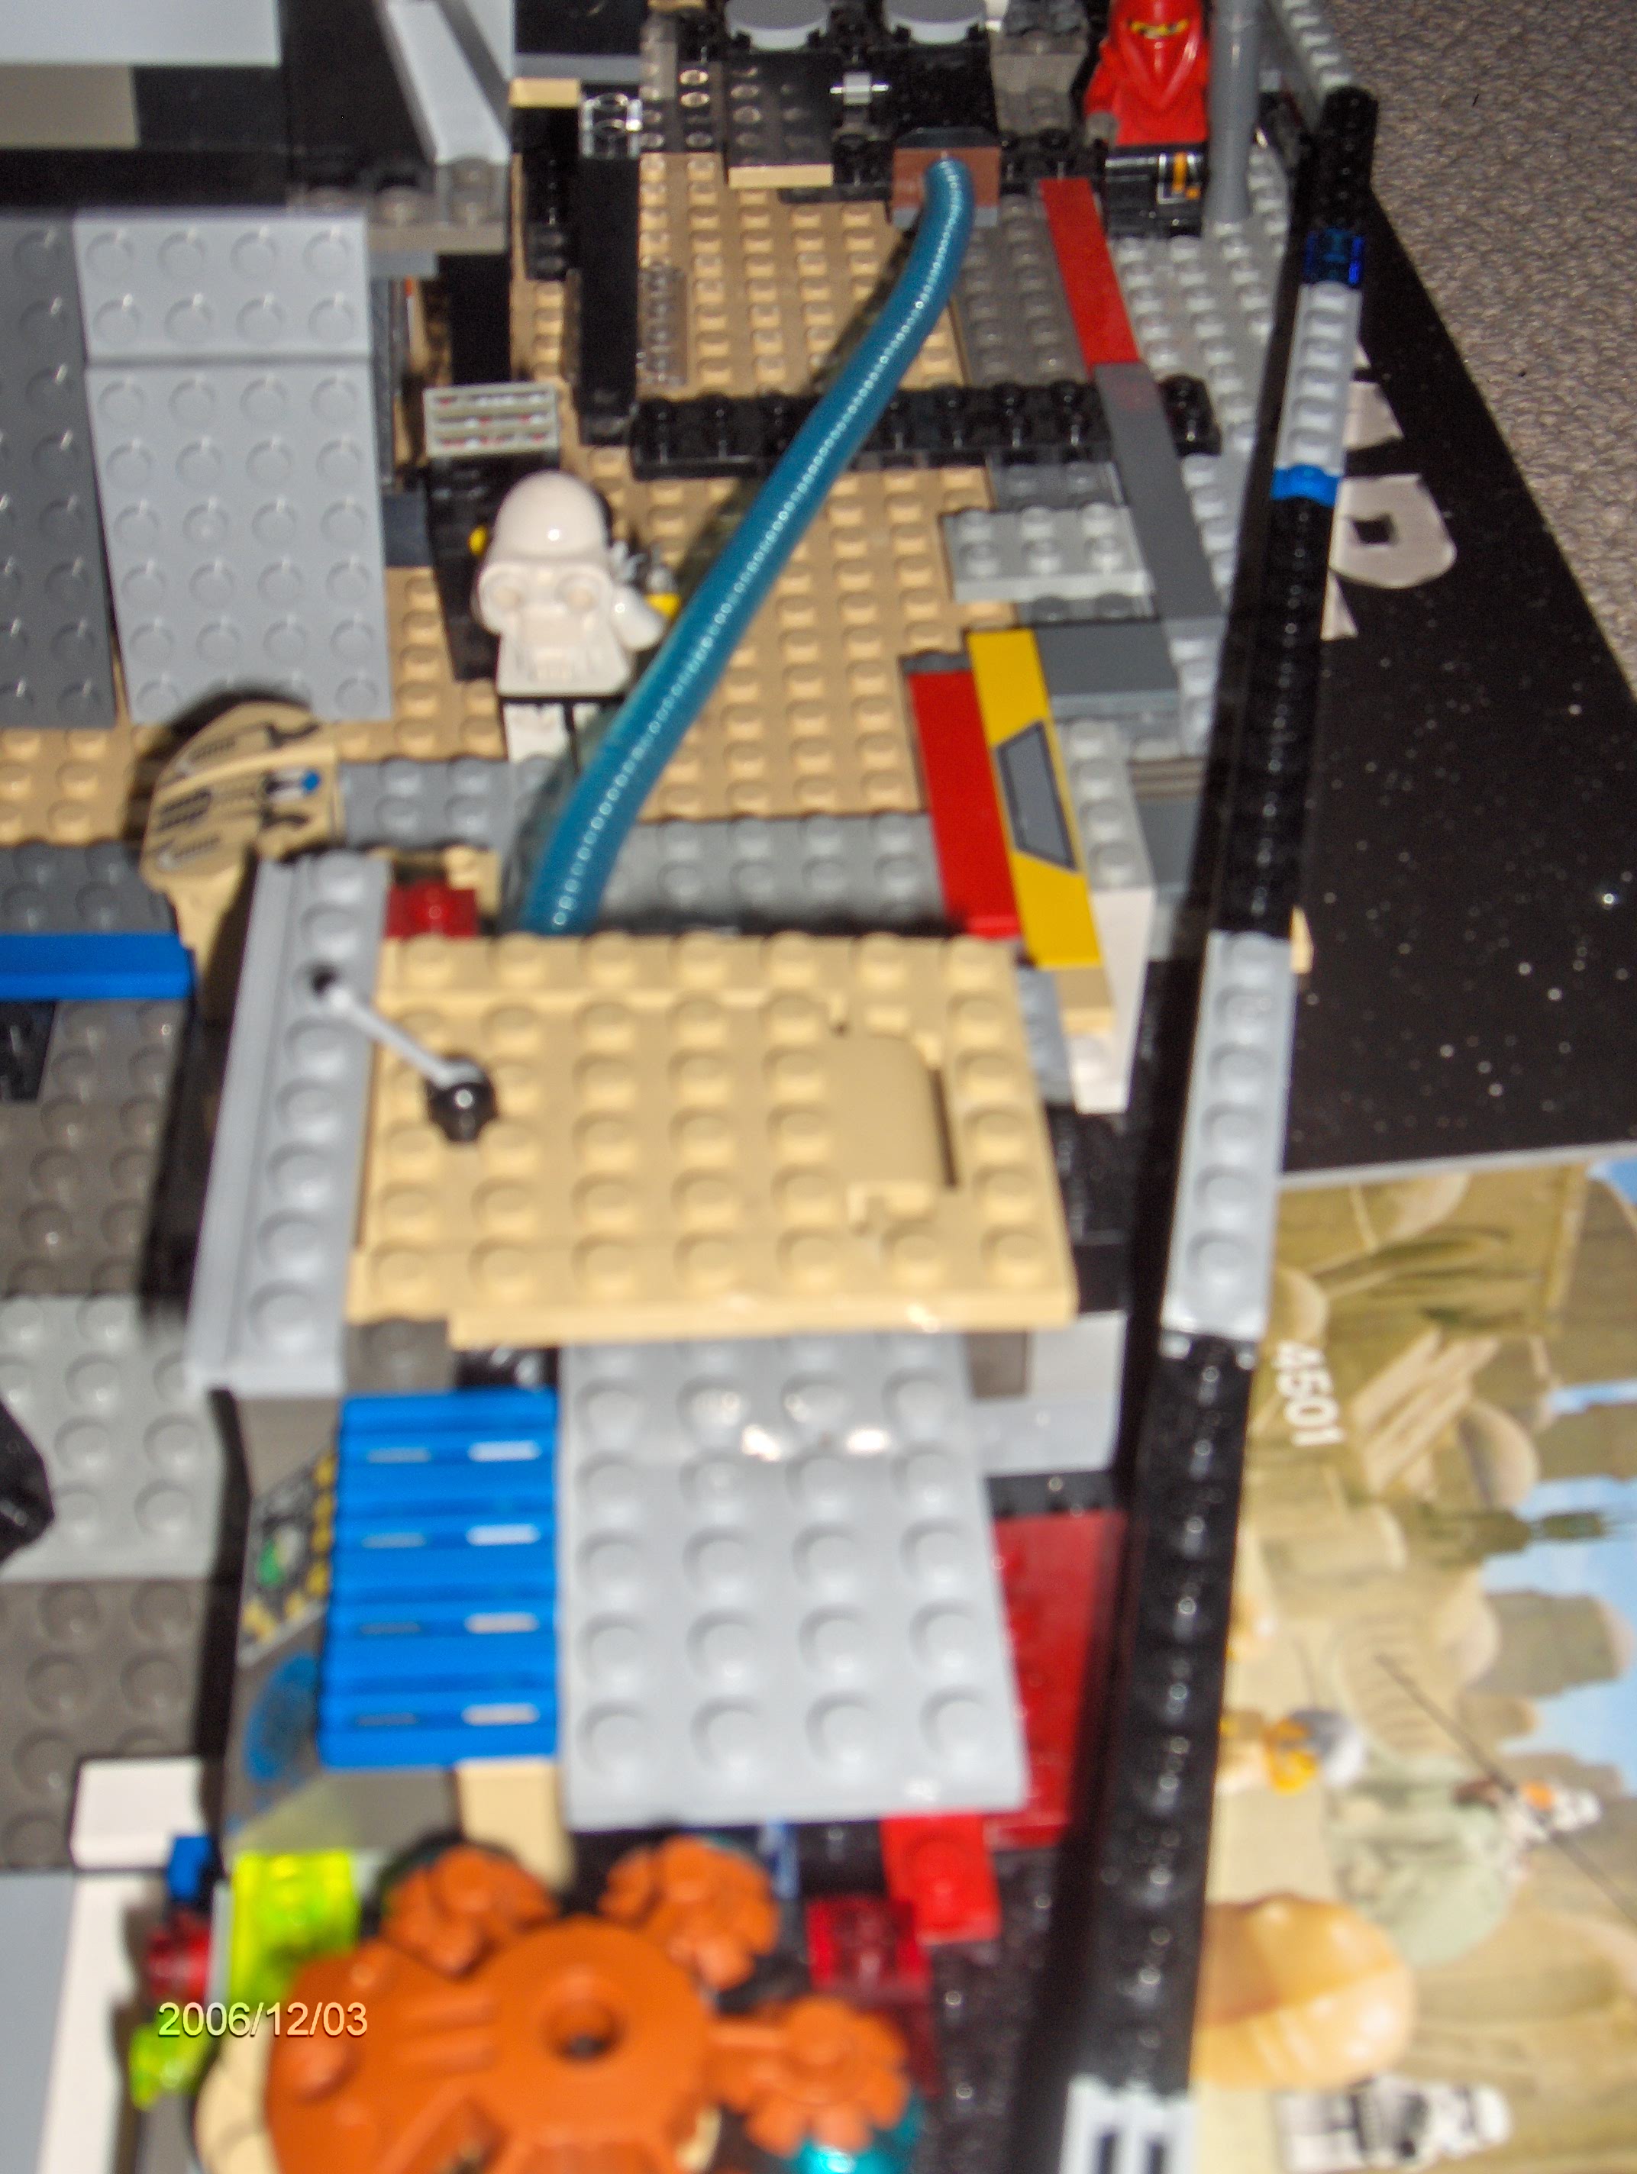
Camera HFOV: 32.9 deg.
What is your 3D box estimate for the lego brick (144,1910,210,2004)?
[{"bbox_3d":[-0.047,0.065,0.205,0.006,0.007,0.007,-3,43,-3],"label":"lego brick"}]

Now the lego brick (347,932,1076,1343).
[{"bbox_3d":[-0.011,0.003,0.231,0.060,0.005,0.048,-1,39,-3],"label":"lego brick"}]

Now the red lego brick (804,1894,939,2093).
[{"bbox_3d":[0.004,0.064,0.197,0.008,0.009,0.010,-3,43,-3],"label":"red lego brick"}]

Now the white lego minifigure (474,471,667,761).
[{"bbox_3d":[-0.028,-0.050,0.317,0.022,0.041,0.017,-3,43,-3],"label":"white lego minifigure"}]

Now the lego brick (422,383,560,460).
[{"bbox_3d":[-0.039,-0.080,0.334,0.016,0.008,0.004,-2,13,-4],"label":"lego brick"}]

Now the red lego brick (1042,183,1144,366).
[{"bbox_3d":[0.041,-0.120,0.415,0.008,0.003,0.064,-2,42,-3],"label":"red lego brick"}]

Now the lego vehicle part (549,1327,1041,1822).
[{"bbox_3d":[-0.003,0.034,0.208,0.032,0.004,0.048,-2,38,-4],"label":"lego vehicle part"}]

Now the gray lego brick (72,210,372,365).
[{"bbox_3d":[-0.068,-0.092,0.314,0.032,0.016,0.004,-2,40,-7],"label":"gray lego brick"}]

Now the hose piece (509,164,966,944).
[{"bbox_3d":[-0.003,-0.072,0.336,0.015,0.015,0.206,8,39,9],"label":"hose piece"}]

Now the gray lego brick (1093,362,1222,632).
[{"bbox_3d":[0.044,-0.078,0.366,0.008,0.003,0.064,-2,42,-3],"label":"gray lego brick"}]

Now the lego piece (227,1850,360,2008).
[{"bbox_3d":[-0.035,0.057,0.185,0.008,0.011,0.009,-3,43,-3],"label":"lego piece"}]

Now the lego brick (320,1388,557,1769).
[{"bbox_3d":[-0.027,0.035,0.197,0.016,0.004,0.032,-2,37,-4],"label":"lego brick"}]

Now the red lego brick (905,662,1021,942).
[{"bbox_3d":[0.017,-0.033,0.322,0.008,0.003,0.048,-2,42,-3],"label":"red lego brick"}]

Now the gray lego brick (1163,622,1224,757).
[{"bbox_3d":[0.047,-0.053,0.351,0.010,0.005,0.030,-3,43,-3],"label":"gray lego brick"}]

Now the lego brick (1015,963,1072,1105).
[{"bbox_3d":[0.020,-0.005,0.297,0.011,0.005,0.016,-3,43,-3],"label":"lego brick"}]

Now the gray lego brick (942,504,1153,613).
[{"bbox_3d":[0.029,-0.071,0.365,0.024,0.005,0.016,-3,43,-3],"label":"gray lego brick"}]

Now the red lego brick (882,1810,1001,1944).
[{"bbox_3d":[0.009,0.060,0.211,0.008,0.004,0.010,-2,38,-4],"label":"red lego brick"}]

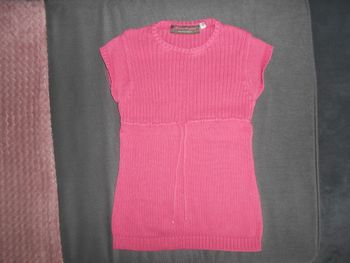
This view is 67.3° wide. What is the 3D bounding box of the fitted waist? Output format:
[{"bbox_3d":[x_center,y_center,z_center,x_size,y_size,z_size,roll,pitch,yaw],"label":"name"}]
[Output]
[{"bbox_3d":[0.029,-0.028,0.732,0.362,0.018,0.028,0,87,0],"label":"fitted waist"}]

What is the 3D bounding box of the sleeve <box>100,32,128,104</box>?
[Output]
[{"bbox_3d":[-0.173,-0.180,0.740,0.084,0.022,0.197,0,87,0],"label":"sleeve"}]

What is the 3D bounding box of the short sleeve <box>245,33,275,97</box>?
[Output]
[{"bbox_3d":[0.240,-0.186,0.740,0.079,0.022,0.186,0,87,0],"label":"short sleeve"}]

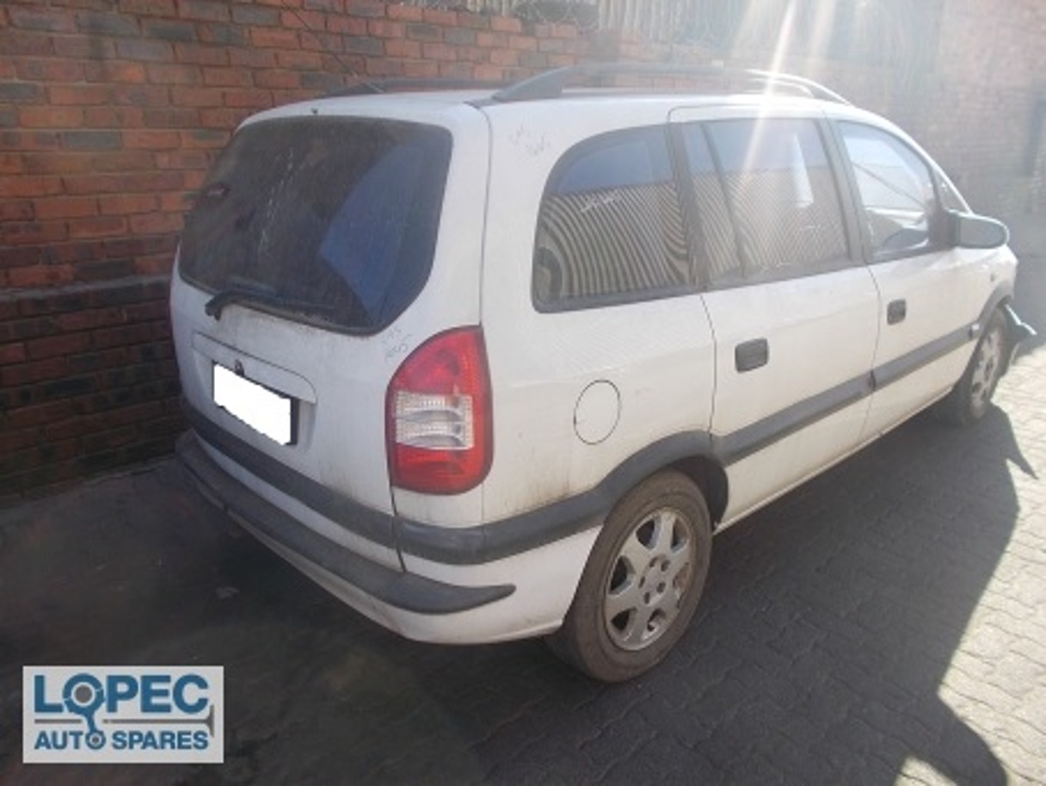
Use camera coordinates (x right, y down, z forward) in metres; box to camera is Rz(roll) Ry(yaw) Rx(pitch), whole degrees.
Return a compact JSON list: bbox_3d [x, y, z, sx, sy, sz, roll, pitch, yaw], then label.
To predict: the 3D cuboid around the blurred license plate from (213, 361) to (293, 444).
[{"bbox_3d":[-0.753,0.023,2.179,0.025,0.120,0.500,-7,17,-43],"label":"blurred license plate"}]

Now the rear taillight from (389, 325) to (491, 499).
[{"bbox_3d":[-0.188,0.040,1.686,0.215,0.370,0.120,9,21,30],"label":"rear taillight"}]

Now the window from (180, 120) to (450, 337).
[{"bbox_3d":[-0.633,-0.485,2.135,1.240,0.540,0.100,17,-1,44],"label":"window"}]

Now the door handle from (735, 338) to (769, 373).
[{"bbox_3d":[0.664,-0.111,2.295,0.165,0.080,0.035,-19,24,-40],"label":"door handle"}]

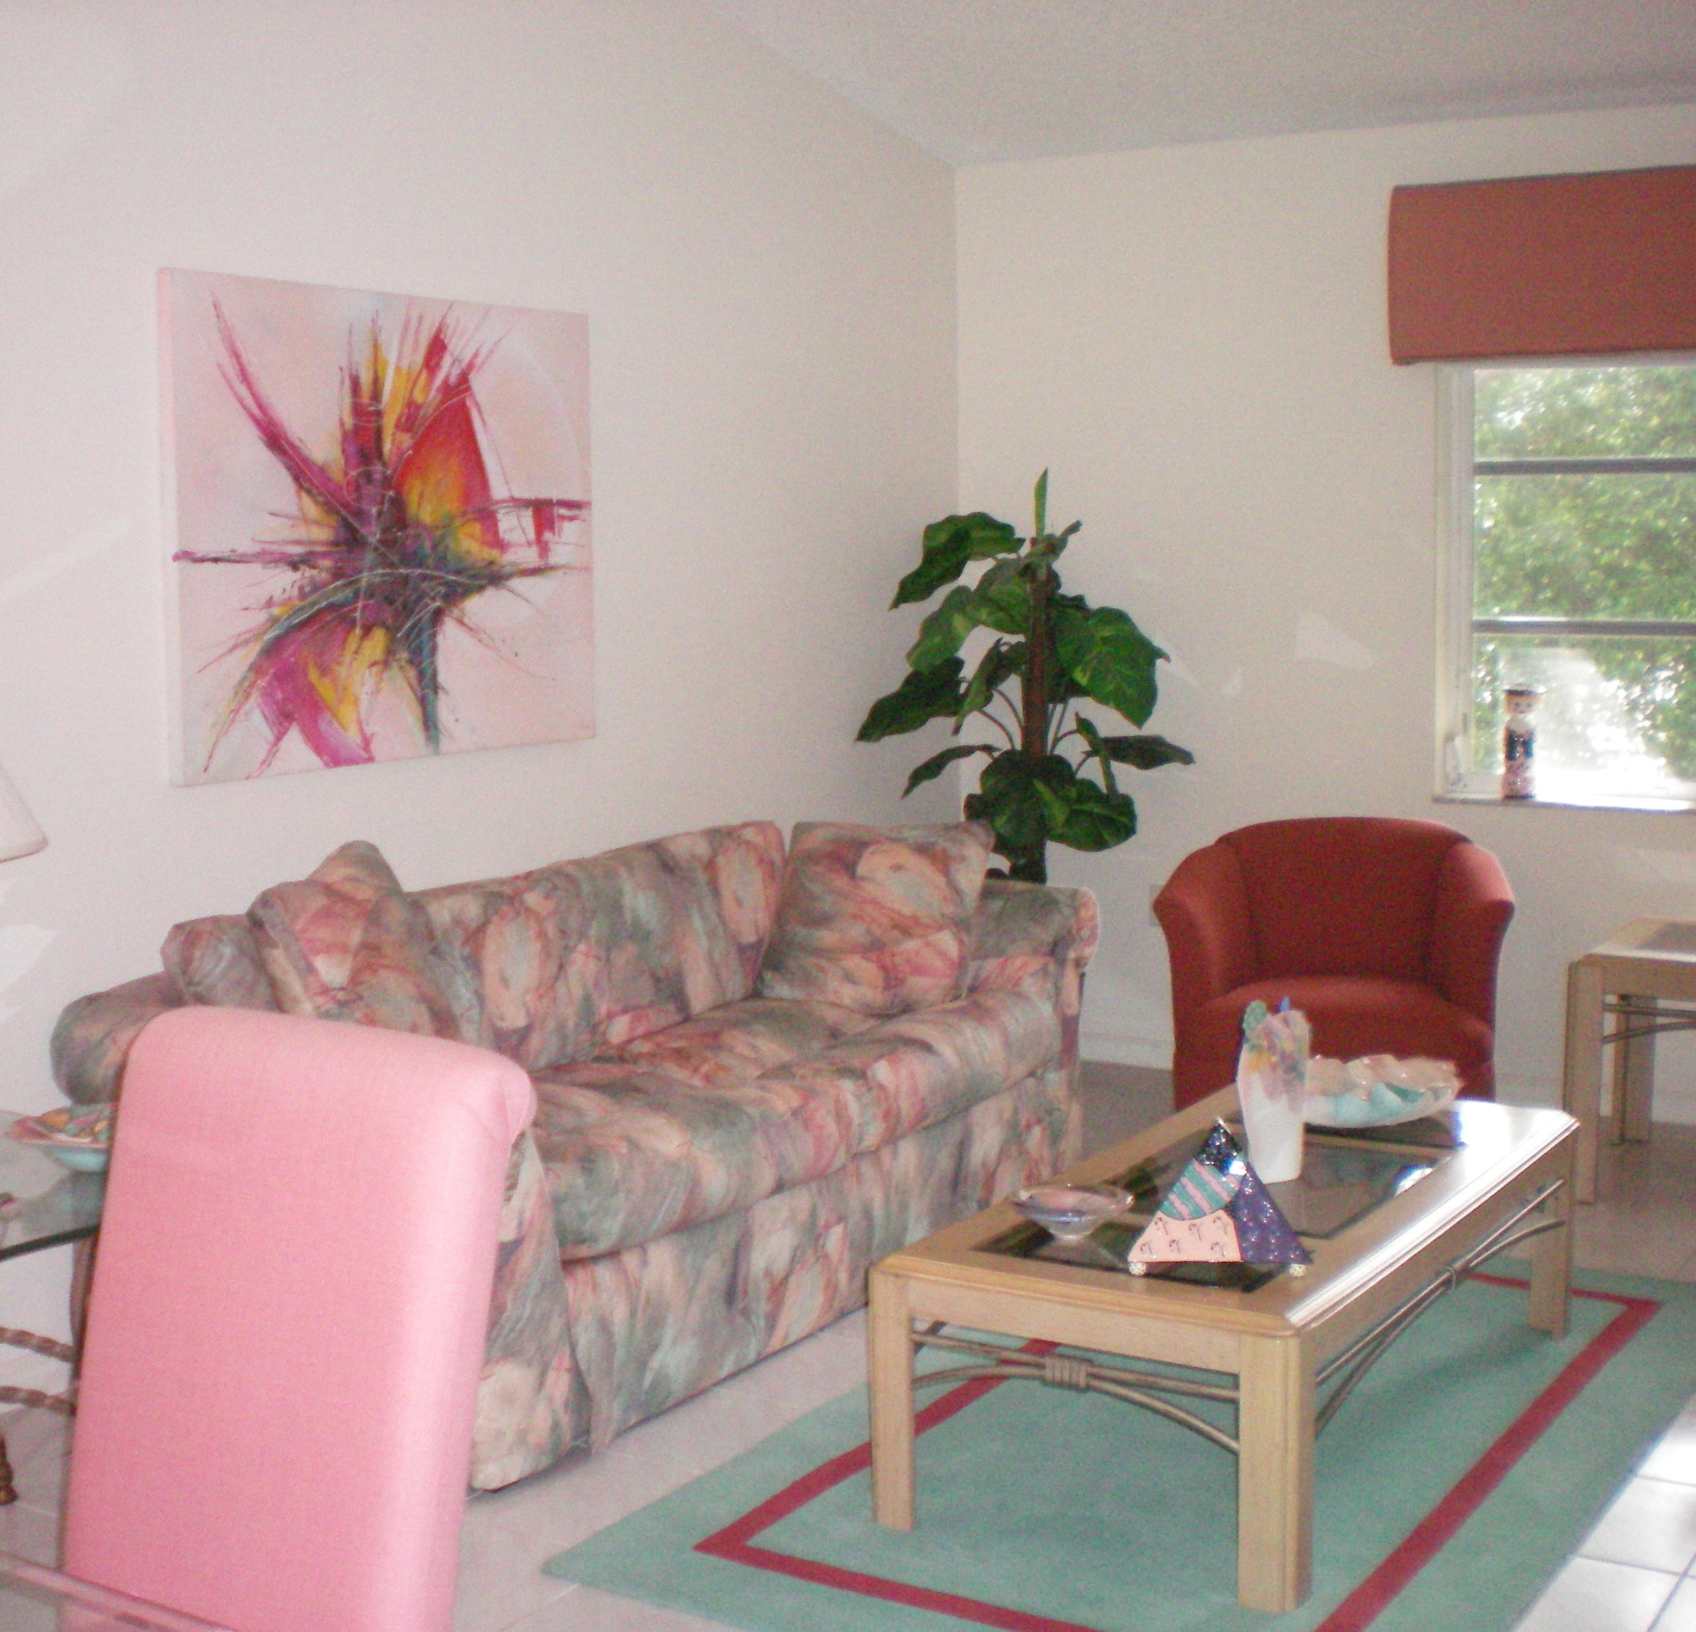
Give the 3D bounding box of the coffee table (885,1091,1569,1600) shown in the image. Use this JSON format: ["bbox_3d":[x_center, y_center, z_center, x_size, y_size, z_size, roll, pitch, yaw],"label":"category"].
[{"bbox_3d":[0.683,0.796,3.955,0.679,0.382,1.407,2,7,31],"label":"coffee table"}]

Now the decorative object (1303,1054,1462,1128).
[{"bbox_3d":[0.939,0.514,4.393,0.360,0.080,0.300,0,6,12],"label":"decorative object"}]

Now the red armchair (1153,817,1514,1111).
[{"bbox_3d":[1.125,0.435,5.456,0.780,0.777,0.750,1,6,17],"label":"red armchair"}]

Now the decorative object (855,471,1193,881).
[{"bbox_3d":[0.473,-0.041,6.011,0.840,1.640,0.780,-1,6,5],"label":"decorative object"}]

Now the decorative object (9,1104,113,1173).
[{"bbox_3d":[-1.132,0.491,3.648,0.280,0.065,0.230,-3,6,-15],"label":"decorative object"}]

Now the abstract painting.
[{"bbox_3d":[-0.886,-0.570,4.767,0.040,0.924,1.211,2,7,31],"label":"abstract painting"}]

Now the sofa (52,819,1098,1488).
[{"bbox_3d":[-0.383,0.510,4.709,0.917,0.840,2.226,2,7,31],"label":"sofa"}]

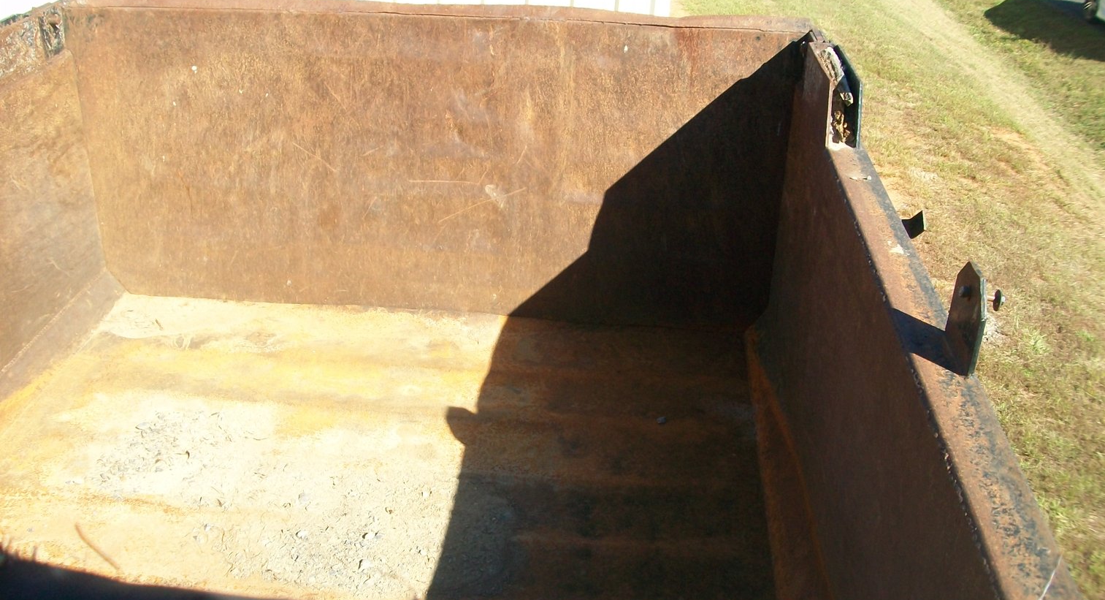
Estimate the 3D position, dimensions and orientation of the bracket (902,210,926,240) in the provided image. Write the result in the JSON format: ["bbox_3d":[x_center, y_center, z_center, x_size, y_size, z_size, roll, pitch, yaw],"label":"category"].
[{"bbox_3d":[0.698,-0.143,2.110,0.060,0.055,0.065,4,25,4],"label":"bracket"}]

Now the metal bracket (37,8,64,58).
[{"bbox_3d":[-1.388,-0.740,3.008,0.055,0.120,0.100,3,27,4],"label":"metal bracket"}]

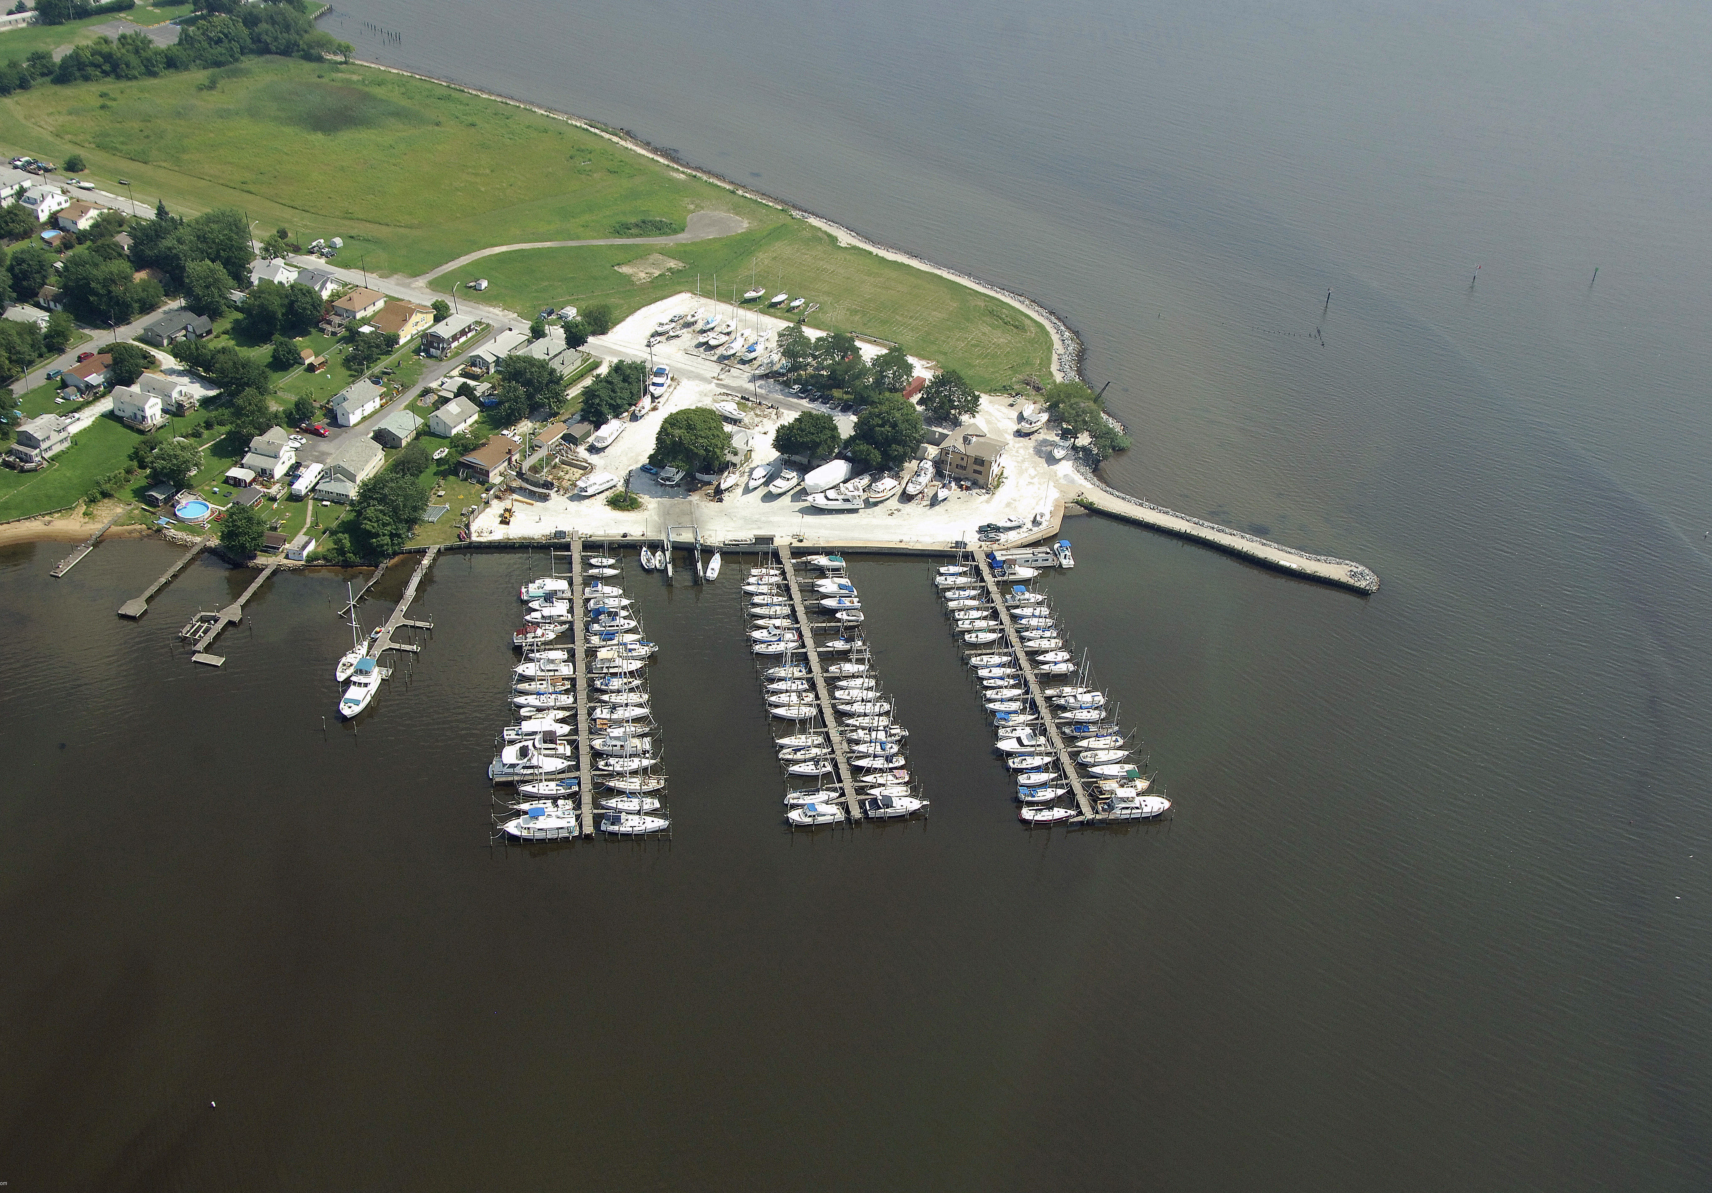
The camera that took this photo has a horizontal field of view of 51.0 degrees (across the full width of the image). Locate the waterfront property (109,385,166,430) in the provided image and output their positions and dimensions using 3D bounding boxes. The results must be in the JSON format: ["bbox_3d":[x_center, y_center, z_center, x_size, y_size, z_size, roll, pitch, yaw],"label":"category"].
[{"bbox_3d":[-164.656,-43.947,410.681,10.800,7.000,6.400,14,34,13],"label":"waterfront property"}]

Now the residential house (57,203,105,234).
[{"bbox_3d":[-213.250,-105.740,495.890,7.230,5.730,10.630,21,37,23],"label":"residential house"}]

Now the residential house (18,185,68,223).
[{"bbox_3d":[-229.296,-111.796,506.967,7.450,6.990,10.950,20,37,20],"label":"residential house"}]

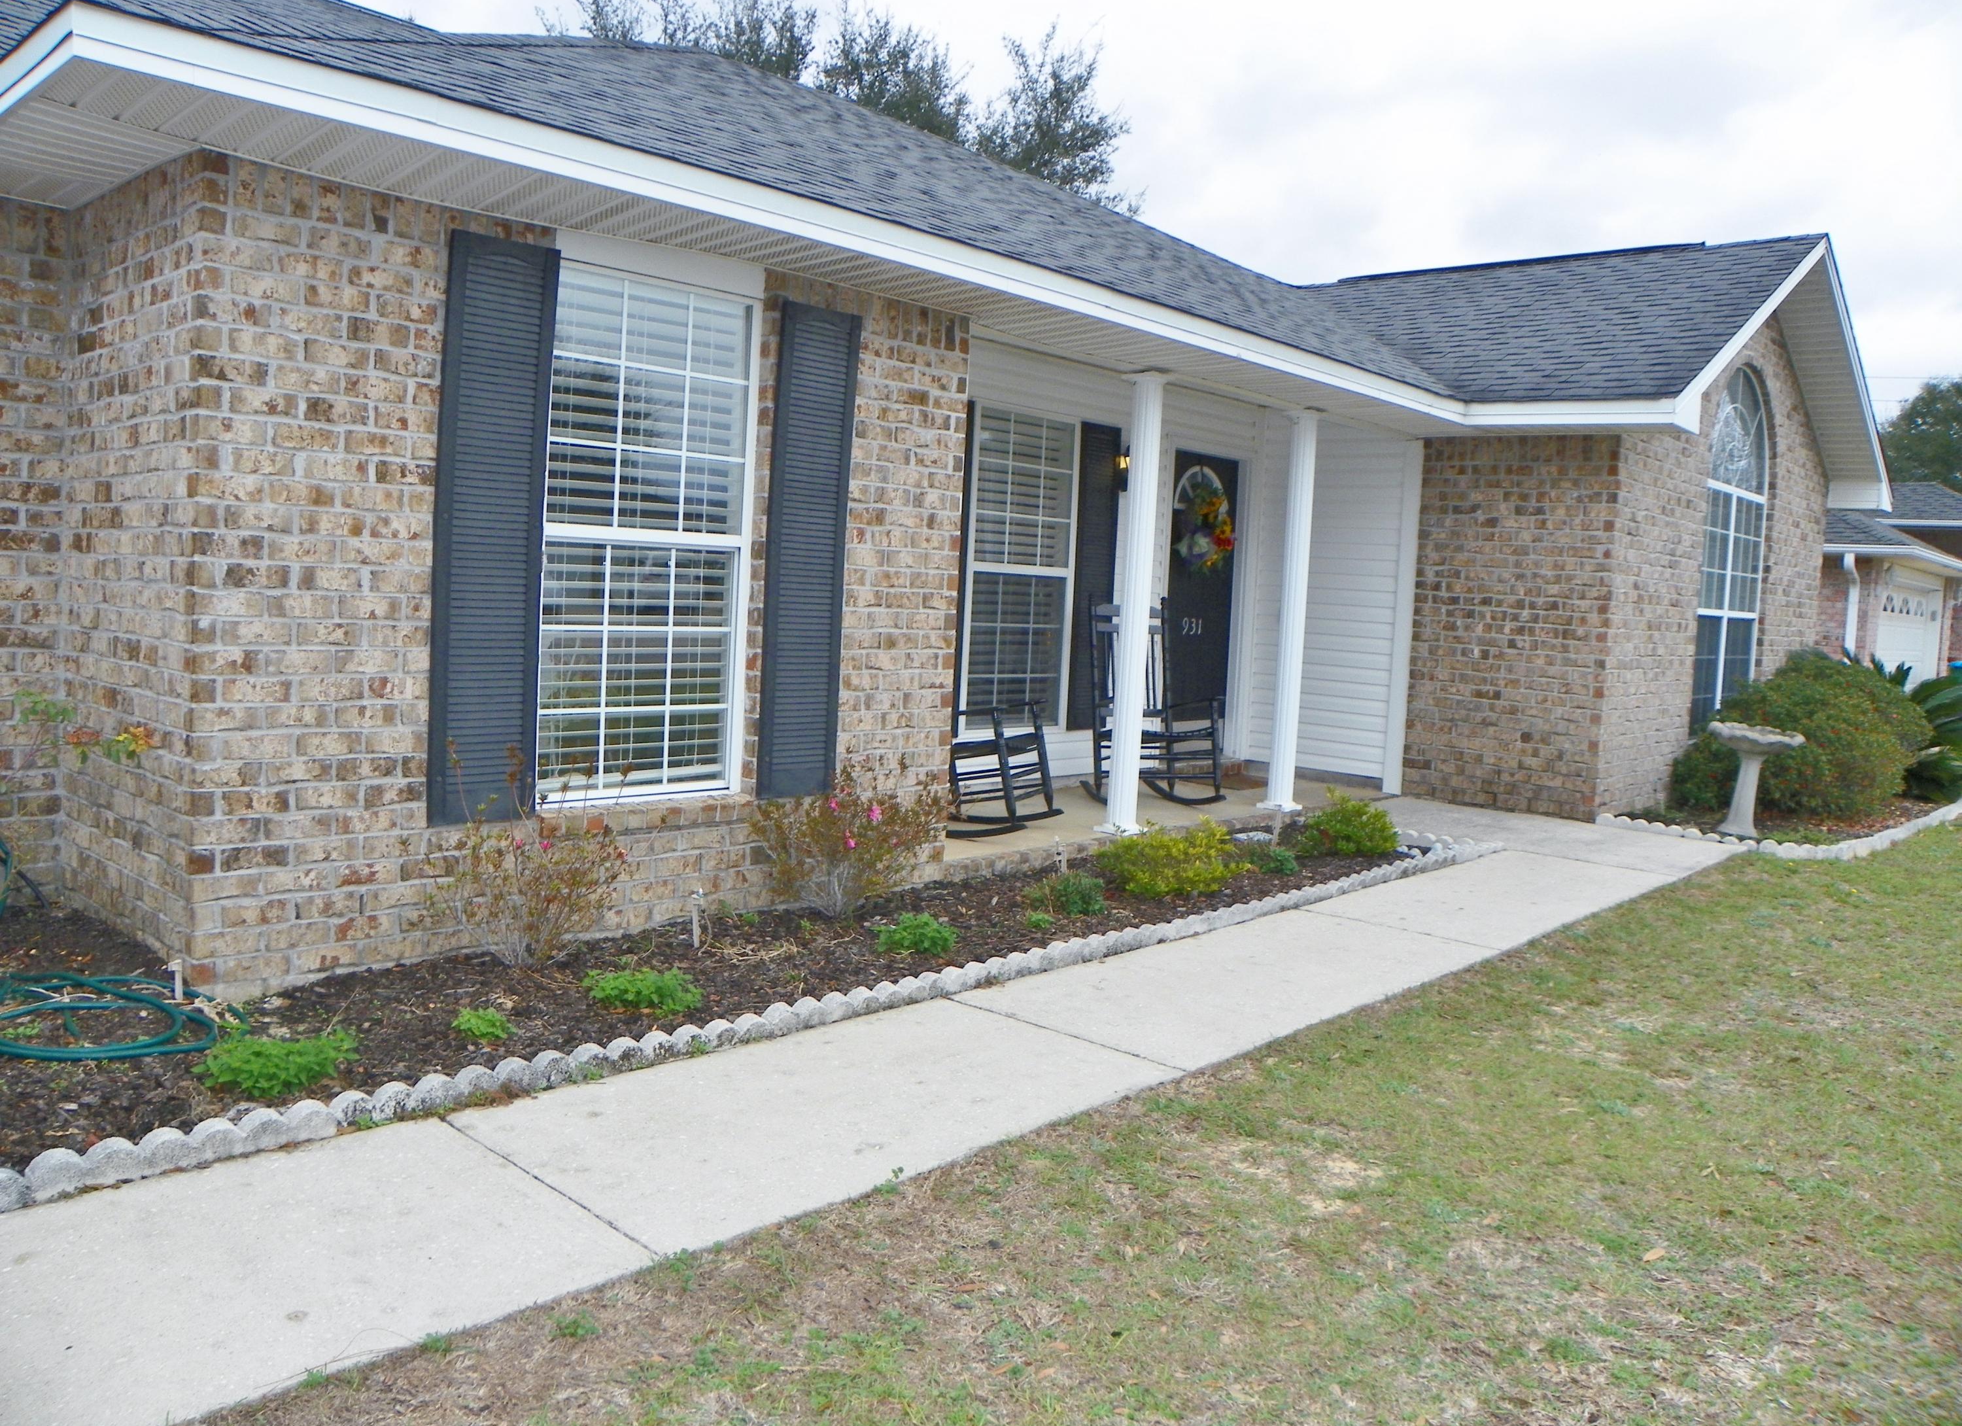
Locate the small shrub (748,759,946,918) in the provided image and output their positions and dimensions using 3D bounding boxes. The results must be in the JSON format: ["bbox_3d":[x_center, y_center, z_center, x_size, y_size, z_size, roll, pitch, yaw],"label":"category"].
[{"bbox_3d":[-0.518,0.477,5.628,0.520,0.600,0.720,8,7,43],"label":"small shrub"}]

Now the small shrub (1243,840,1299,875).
[{"bbox_3d":[1.389,0.689,7.048,0.250,0.150,0.270,8,7,43],"label":"small shrub"}]

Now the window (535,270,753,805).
[{"bbox_3d":[-1.183,-0.611,5.309,0.060,1.800,0.880,8,7,43],"label":"window"}]

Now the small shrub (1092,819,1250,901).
[{"bbox_3d":[0.843,0.647,6.513,0.600,0.310,0.680,8,7,43],"label":"small shrub"}]

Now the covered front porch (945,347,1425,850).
[{"bbox_3d":[0.994,-0.647,8.532,1.350,2.370,4.650,8,7,43],"label":"covered front porch"}]

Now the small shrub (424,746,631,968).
[{"bbox_3d":[-1.447,0.456,4.693,0.500,0.680,0.620,8,7,43],"label":"small shrub"}]

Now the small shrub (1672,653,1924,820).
[{"bbox_3d":[5.487,0.170,9.906,1.600,1.100,1.550,8,7,43],"label":"small shrub"}]

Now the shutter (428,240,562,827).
[{"bbox_3d":[-1.567,-0.571,4.758,0.040,1.870,0.385,8,7,43],"label":"shutter"}]

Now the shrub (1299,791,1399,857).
[{"bbox_3d":[1.925,0.579,7.726,0.500,0.310,0.550,8,7,43],"label":"shrub"}]

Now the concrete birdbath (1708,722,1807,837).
[{"bbox_3d":[4.533,0.373,8.638,0.550,0.660,0.550,8,7,43],"label":"concrete birdbath"}]

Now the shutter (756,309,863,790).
[{"bbox_3d":[-0.660,-0.608,5.719,0.040,1.870,0.385,8,7,43],"label":"shutter"}]

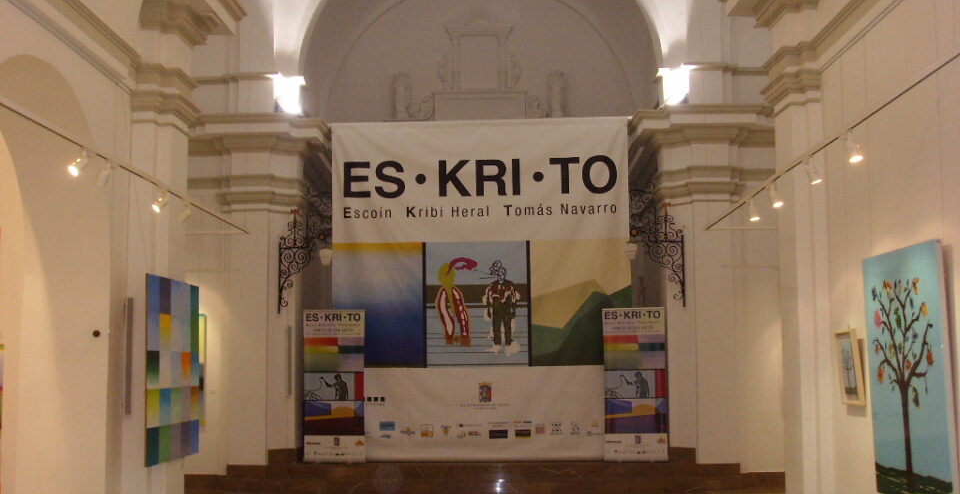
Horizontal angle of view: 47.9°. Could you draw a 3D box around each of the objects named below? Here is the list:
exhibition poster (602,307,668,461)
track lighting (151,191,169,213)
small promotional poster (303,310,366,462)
[{"bbox_3d":[2.046,1.807,14.250,0.835,2.020,0.160,-1,-6,1],"label":"exhibition poster"},{"bbox_3d":[-2.460,-0.342,8.300,0.085,0.160,0.115,-6,-9,42],"label":"track lighting"},{"bbox_3d":[-1.931,1.837,14.326,0.825,2.020,0.160,-1,-6,1],"label":"small promotional poster"}]

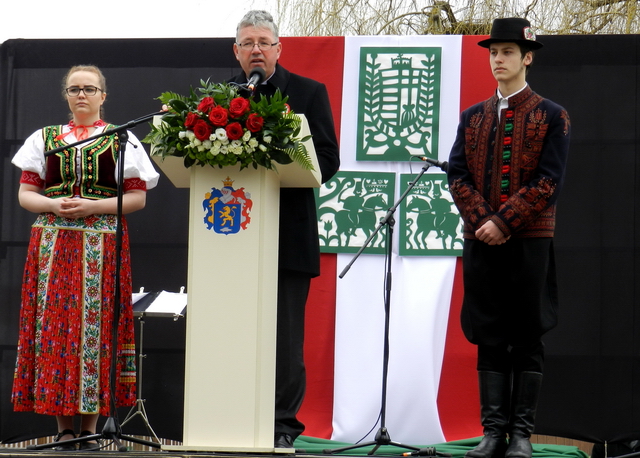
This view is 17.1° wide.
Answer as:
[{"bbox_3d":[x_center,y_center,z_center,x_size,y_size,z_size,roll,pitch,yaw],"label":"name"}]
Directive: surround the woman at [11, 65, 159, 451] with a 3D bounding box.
[{"bbox_3d":[-0.989,0.124,8.950,0.580,1.600,0.440,0,-5,9],"label":"woman"}]

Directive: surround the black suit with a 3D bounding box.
[{"bbox_3d":[-0.217,0.083,8.620,0.580,1.518,0.400,0,-6,14],"label":"black suit"}]

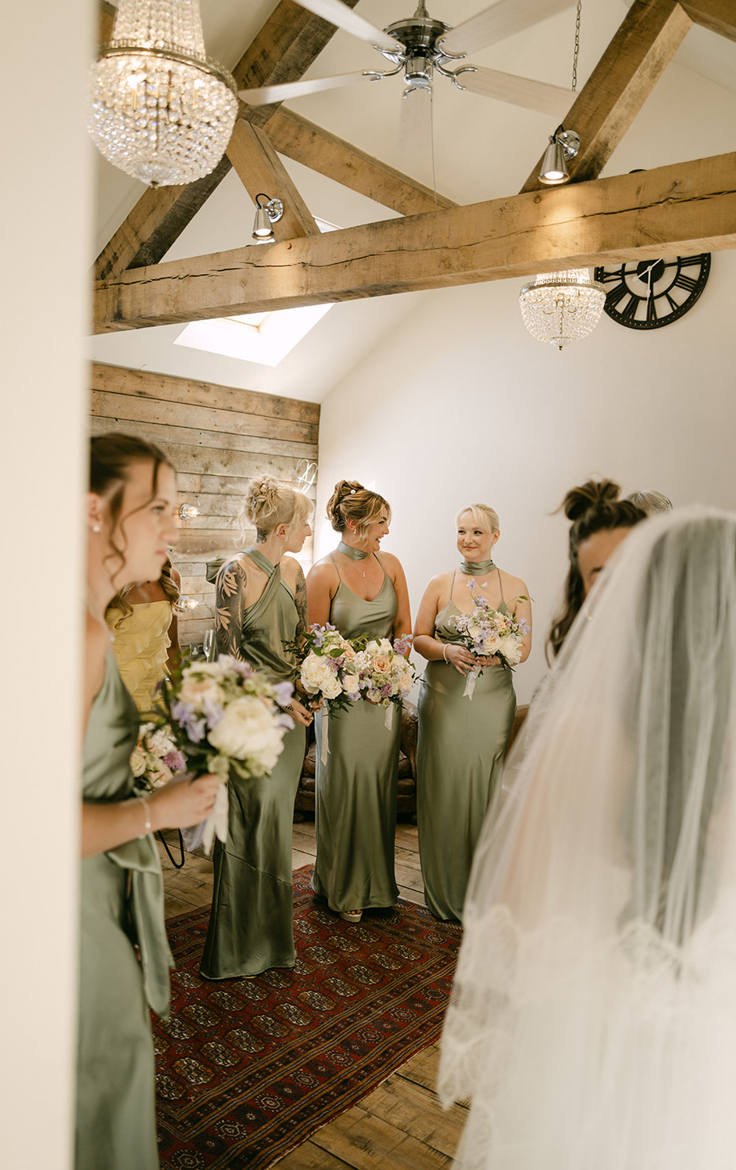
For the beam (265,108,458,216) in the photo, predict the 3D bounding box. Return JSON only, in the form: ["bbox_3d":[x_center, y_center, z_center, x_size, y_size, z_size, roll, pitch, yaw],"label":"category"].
[{"bbox_3d":[0.132,-1.897,4.376,0.150,0.110,1.820,-38,-20,32],"label":"beam"}]

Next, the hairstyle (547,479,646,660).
[{"bbox_3d":[0.443,-0.029,1.720,0.200,0.350,0.220,1,5,-21],"label":"hairstyle"}]

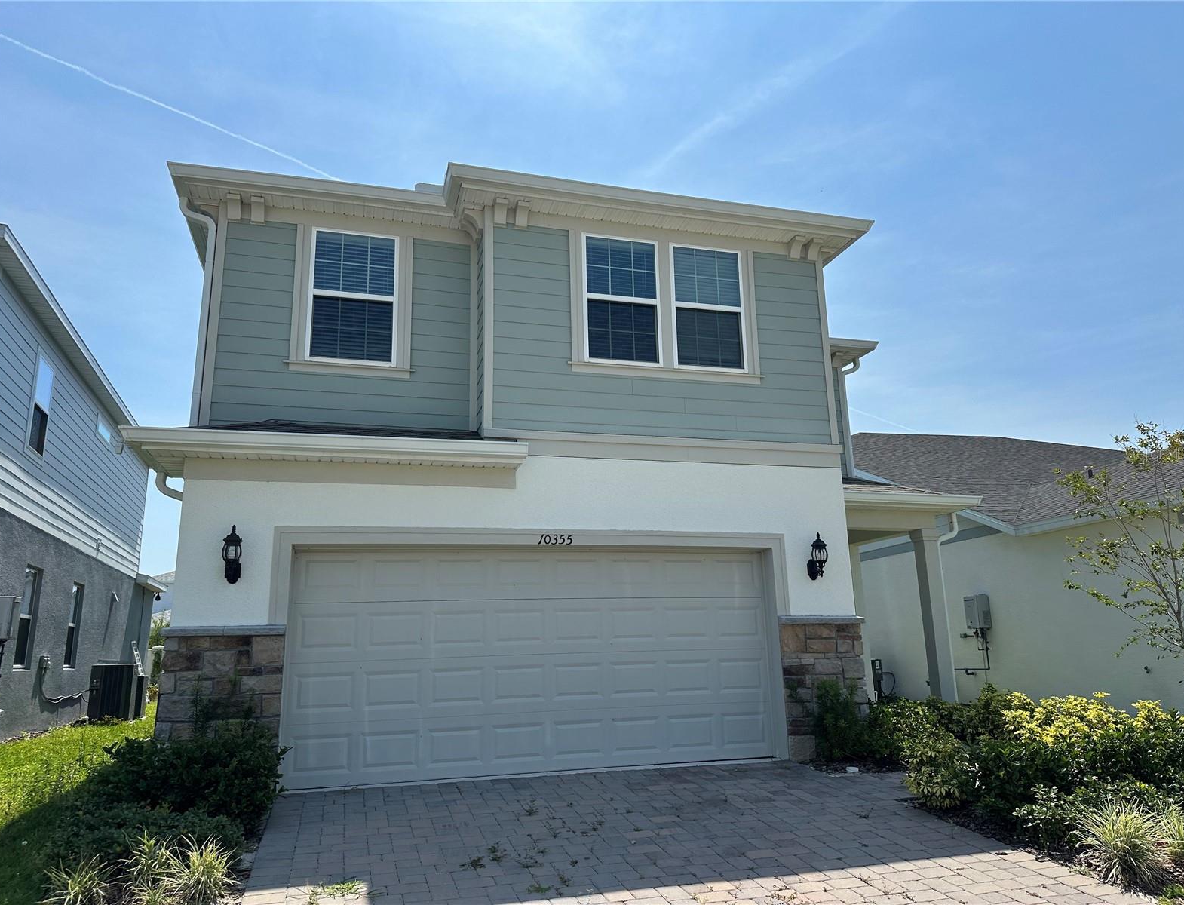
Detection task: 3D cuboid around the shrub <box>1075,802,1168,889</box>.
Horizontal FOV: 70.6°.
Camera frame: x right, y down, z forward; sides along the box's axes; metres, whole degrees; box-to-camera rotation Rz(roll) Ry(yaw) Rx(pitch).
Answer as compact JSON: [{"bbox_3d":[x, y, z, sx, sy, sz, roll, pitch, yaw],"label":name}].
[{"bbox_3d":[3.037,2.229,4.819,0.480,0.400,0.470,2,-14,-16],"label":"shrub"}]

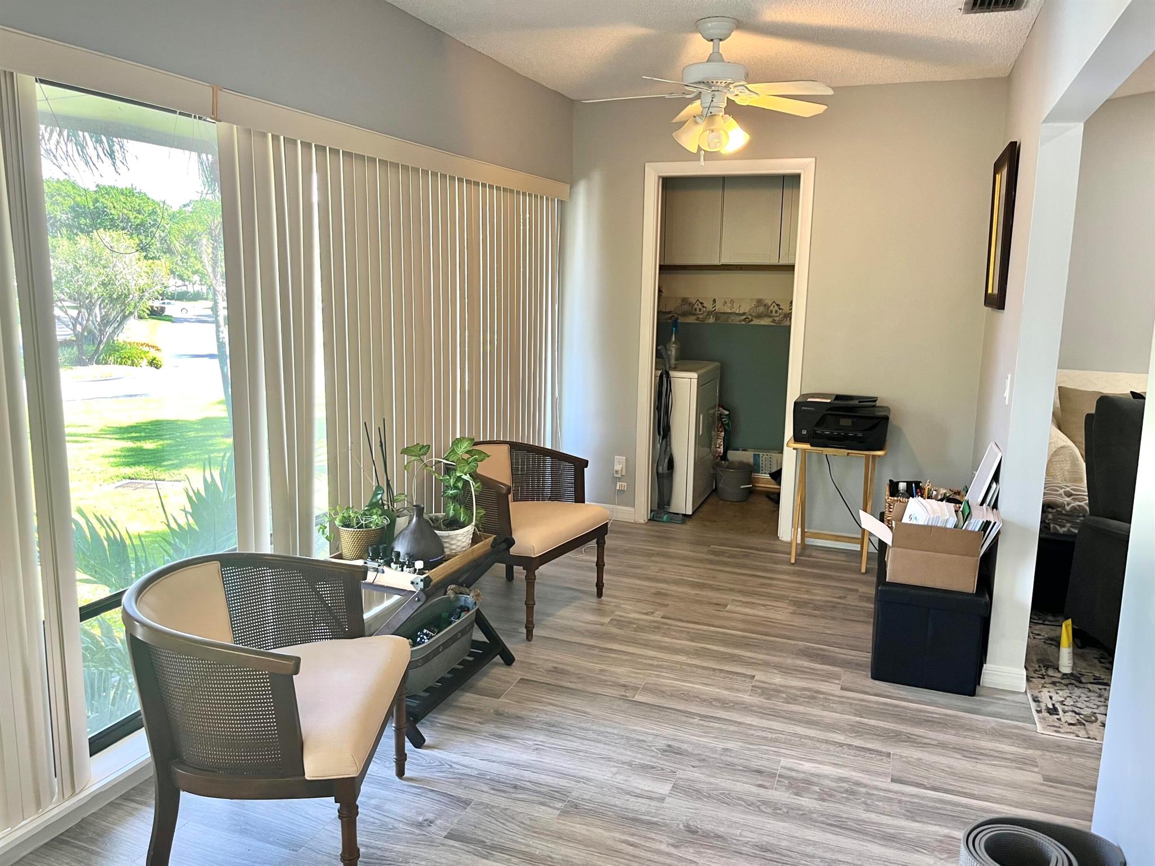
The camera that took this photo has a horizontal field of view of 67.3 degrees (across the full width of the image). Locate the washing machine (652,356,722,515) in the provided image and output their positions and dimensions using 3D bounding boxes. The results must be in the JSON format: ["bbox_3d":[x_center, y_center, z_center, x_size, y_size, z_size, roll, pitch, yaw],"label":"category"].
[{"bbox_3d":[0.532,-0.035,5.838,0.700,0.960,0.670,5,11,21],"label":"washing machine"}]

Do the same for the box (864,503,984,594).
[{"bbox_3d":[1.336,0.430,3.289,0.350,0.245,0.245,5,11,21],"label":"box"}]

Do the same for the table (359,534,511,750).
[{"bbox_3d":[-0.545,0.641,3.041,0.440,0.565,0.690,5,11,21],"label":"table"}]

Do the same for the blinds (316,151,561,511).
[{"bbox_3d":[-0.503,-0.274,4.088,0.090,1.765,2.165,5,11,21],"label":"blinds"}]

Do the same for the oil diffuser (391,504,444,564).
[{"bbox_3d":[-0.527,0.341,2.875,0.168,0.195,0.168,1,10,0],"label":"oil diffuser"}]

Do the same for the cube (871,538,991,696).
[{"bbox_3d":[1.349,0.729,3.331,0.375,0.367,0.375,5,11,21],"label":"cube"}]

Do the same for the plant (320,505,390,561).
[{"bbox_3d":[-0.732,0.334,2.890,0.230,0.198,0.200,5,11,21],"label":"plant"}]

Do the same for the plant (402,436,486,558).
[{"bbox_3d":[-0.460,0.214,3.012,0.290,0.405,0.270,1,10,0],"label":"plant"}]

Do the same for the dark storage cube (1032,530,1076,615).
[{"bbox_3d":[2.269,0.611,4.079,0.375,0.367,0.375,5,11,21],"label":"dark storage cube"}]

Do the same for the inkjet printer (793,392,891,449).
[{"bbox_3d":[1.377,-0.062,4.530,0.460,0.228,0.380,5,11,21],"label":"inkjet printer"}]

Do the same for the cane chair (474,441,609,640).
[{"bbox_3d":[-0.263,0.424,3.857,0.610,0.720,0.620,7,12,31],"label":"cane chair"}]

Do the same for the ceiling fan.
[{"bbox_3d":[0.553,-1.386,3.507,1.060,0.505,1.060,5,11,21],"label":"ceiling fan"}]

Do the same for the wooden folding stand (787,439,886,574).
[{"bbox_3d":[1.355,0.363,4.582,0.485,0.652,0.370,5,11,21],"label":"wooden folding stand"}]

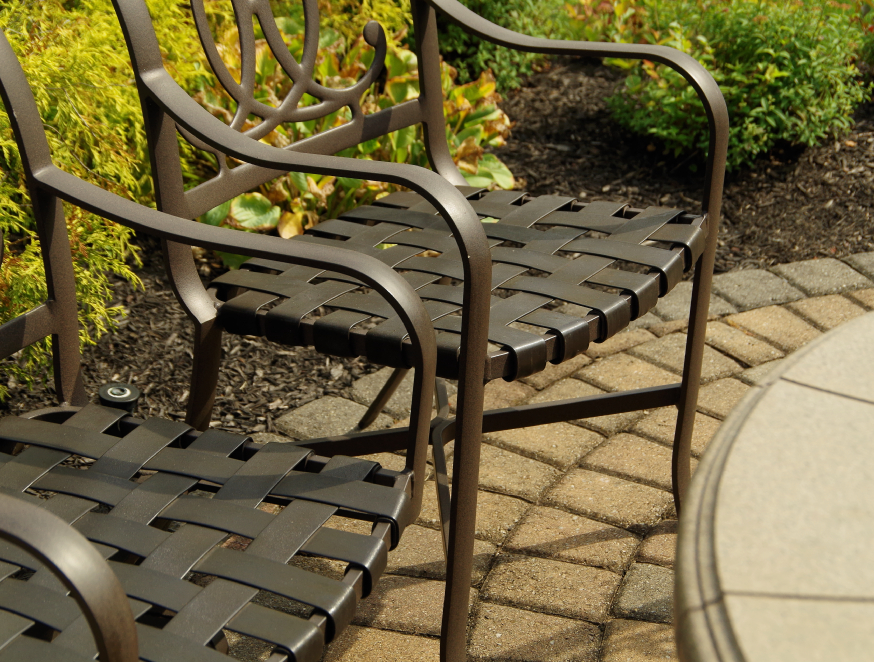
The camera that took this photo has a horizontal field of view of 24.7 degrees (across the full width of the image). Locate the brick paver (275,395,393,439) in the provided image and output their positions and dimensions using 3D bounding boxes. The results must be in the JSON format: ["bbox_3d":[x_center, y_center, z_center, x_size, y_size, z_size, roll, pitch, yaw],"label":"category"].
[{"bbox_3d":[-0.174,0.181,3.392,0.155,0.060,0.141,20,30,35],"label":"brick paver"}]

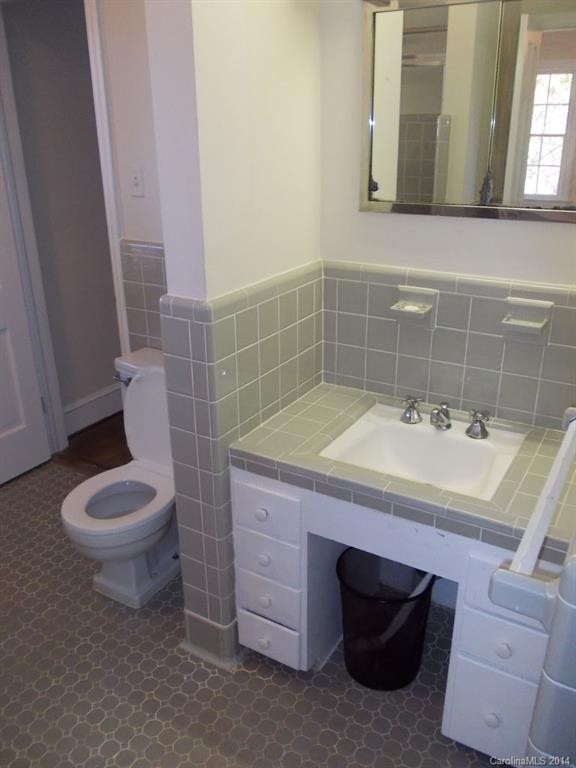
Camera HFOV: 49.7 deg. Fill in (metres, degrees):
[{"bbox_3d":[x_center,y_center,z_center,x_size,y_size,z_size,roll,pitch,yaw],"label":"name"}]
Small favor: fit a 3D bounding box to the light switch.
[{"bbox_3d":[-0.561,-0.750,2.312,0.073,0.114,0.014,13,26,29],"label":"light switch"}]

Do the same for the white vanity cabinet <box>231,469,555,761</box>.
[{"bbox_3d":[0.374,0.562,1.907,0.920,0.685,0.555,13,26,29],"label":"white vanity cabinet"}]

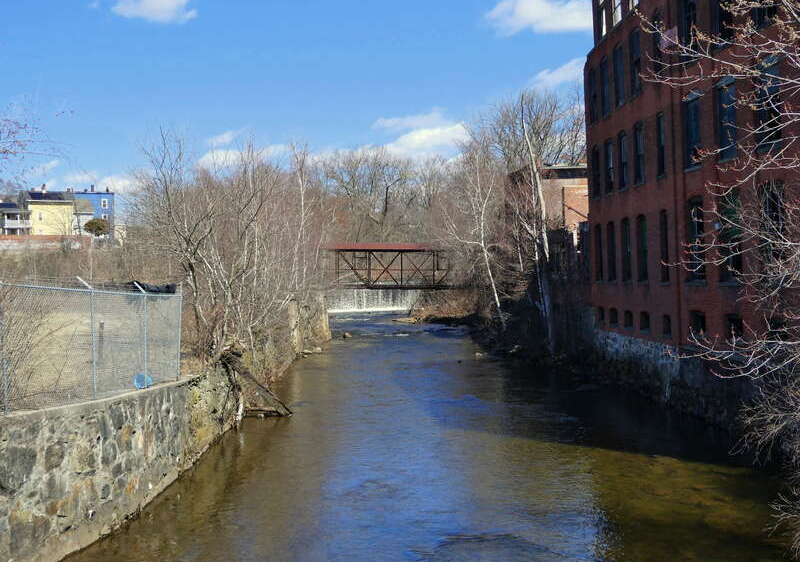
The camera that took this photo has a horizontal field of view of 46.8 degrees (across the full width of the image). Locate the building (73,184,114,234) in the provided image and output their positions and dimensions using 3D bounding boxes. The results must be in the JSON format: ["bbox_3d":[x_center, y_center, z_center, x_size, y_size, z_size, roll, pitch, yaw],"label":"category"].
[{"bbox_3d":[-58.780,-13.590,177.000,8.600,9.600,10.500,0,0,-19],"label":"building"}]

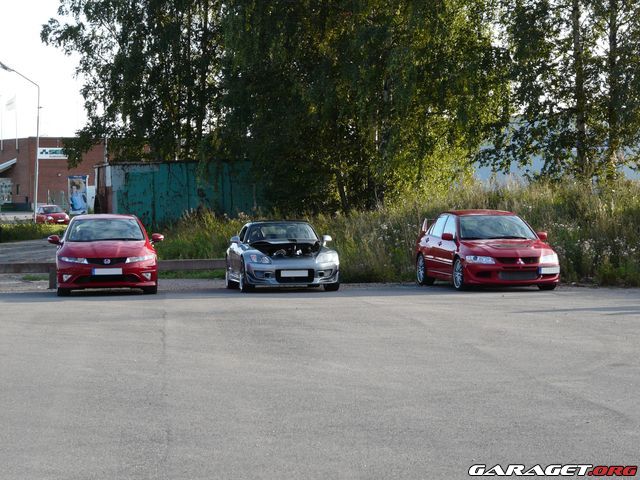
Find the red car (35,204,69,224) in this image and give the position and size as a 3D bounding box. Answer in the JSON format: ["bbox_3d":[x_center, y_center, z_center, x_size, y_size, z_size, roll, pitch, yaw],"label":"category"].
[{"bbox_3d":[-17.600,-1.565,132.000,1.700,1.440,4.100,-1,1,-25],"label":"red car"}]

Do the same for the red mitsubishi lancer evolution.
[{"bbox_3d":[3.016,0.161,36.800,1.780,1.450,4.490,0,1,-12],"label":"red mitsubishi lancer evolution"}]

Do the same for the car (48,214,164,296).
[{"bbox_3d":[-3.880,0.254,36.600,1.790,1.440,4.260,0,1,-7],"label":"car"}]

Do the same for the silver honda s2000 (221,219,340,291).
[{"bbox_3d":[-0.728,0.290,36.700,1.760,1.270,4.130,0,1,-8],"label":"silver honda s2000"}]

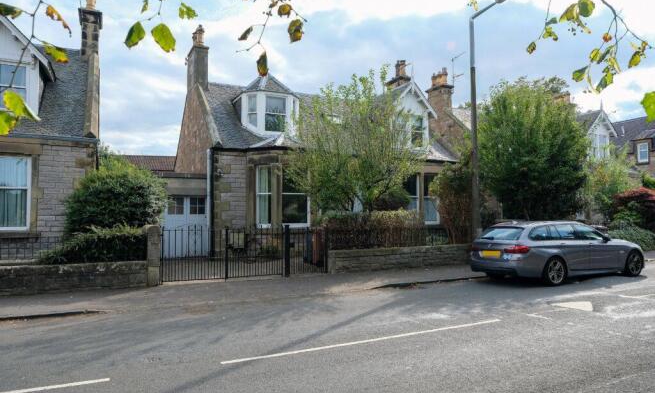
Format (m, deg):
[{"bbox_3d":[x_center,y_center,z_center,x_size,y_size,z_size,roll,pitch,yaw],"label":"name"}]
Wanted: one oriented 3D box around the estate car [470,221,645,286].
[{"bbox_3d":[5.970,1.335,11.230,4.900,1.470,1.900,1,-3,-26],"label":"estate car"}]

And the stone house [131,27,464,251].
[{"bbox_3d":[-0.964,-2.339,20.830,11.800,9.400,9.400,1,-3,-27],"label":"stone house"}]

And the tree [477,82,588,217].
[{"bbox_3d":[8.483,-1.421,18.082,4.500,7.100,4.300,1,-3,-27],"label":"tree"}]

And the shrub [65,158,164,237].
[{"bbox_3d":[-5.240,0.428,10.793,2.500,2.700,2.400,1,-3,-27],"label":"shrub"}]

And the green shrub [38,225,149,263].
[{"bbox_3d":[-4.843,1.172,9.157,2.200,1.150,1.100,1,-3,-27],"label":"green shrub"}]

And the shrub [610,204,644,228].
[{"bbox_3d":[12.234,0.995,17.770,1.500,1.500,1.400,1,-3,-27],"label":"shrub"}]

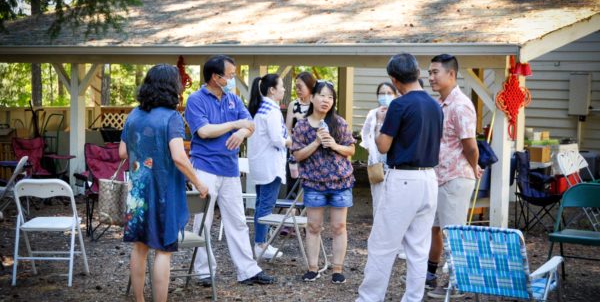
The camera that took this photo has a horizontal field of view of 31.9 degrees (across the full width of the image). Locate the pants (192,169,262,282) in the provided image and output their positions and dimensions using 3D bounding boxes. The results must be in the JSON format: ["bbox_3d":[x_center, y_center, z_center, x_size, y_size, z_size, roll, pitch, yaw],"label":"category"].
[{"bbox_3d":[-0.535,0.530,7.720,0.480,0.890,0.360,-2,5,-25],"label":"pants"}]

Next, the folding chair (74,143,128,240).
[{"bbox_3d":[-1.780,0.360,9.930,0.800,0.900,0.600,-1,5,-18],"label":"folding chair"}]

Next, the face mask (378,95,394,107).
[{"bbox_3d":[0.767,-0.437,9.273,0.145,0.105,0.080,1,4,5],"label":"face mask"}]

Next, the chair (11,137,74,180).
[{"bbox_3d":[-2.880,0.250,11.800,0.780,0.880,0.600,-3,6,-38],"label":"chair"}]

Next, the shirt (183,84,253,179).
[{"bbox_3d":[-0.595,-0.142,7.670,0.500,0.690,0.320,-2,5,-25],"label":"shirt"}]

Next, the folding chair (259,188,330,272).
[{"bbox_3d":[-0.080,0.565,8.510,0.500,0.770,0.460,2,5,19],"label":"folding chair"}]

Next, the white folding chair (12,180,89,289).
[{"bbox_3d":[-1.894,0.592,8.002,0.455,0.785,0.490,1,4,5],"label":"white folding chair"}]

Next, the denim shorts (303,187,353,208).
[{"bbox_3d":[0.220,0.329,8.320,0.370,0.250,0.260,1,4,5],"label":"denim shorts"}]

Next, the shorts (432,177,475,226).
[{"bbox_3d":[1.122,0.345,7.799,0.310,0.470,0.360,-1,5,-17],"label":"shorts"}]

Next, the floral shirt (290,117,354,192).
[{"bbox_3d":[0.185,0.020,8.266,0.480,0.580,0.320,2,5,11],"label":"floral shirt"}]

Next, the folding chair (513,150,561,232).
[{"bbox_3d":[2.524,0.404,11.041,0.520,0.820,0.600,2,5,20],"label":"folding chair"}]

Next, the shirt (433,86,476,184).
[{"bbox_3d":[1.080,-0.110,7.480,0.320,0.700,0.480,-3,5,-35],"label":"shirt"}]

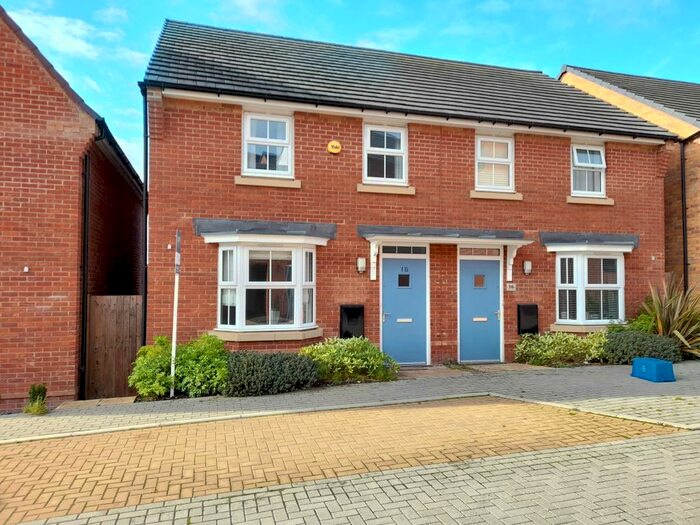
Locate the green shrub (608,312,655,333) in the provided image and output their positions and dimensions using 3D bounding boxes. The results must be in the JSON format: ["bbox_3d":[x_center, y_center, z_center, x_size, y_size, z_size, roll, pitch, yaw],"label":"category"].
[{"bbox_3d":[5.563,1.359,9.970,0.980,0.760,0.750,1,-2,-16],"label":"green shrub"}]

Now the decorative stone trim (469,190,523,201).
[{"bbox_3d":[2.846,-1.298,9.847,1.148,0.134,0.139,1,-2,-15],"label":"decorative stone trim"}]

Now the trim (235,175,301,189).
[{"bbox_3d":[-1.400,-1.366,8.679,1.128,0.139,0.139,1,-2,-15],"label":"trim"}]

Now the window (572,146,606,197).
[{"bbox_3d":[4.955,-1.881,10.463,0.865,1.085,0.150,1,-2,-16],"label":"window"}]

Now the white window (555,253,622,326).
[{"bbox_3d":[4.976,0.531,10.163,1.670,1.430,0.420,1,-2,-16],"label":"white window"}]

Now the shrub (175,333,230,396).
[{"bbox_3d":[-2.259,1.561,7.727,0.785,0.895,0.736,1,-2,-15],"label":"shrub"}]

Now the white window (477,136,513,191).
[{"bbox_3d":[2.846,-1.927,9.910,0.860,1.090,0.100,1,-2,-16],"label":"white window"}]

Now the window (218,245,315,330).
[{"bbox_3d":[-1.346,0.418,8.381,1.670,1.430,0.420,1,-2,-16],"label":"window"}]

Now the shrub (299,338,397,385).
[{"bbox_3d":[-0.016,1.597,8.360,1.611,0.736,0.766,1,-2,-15],"label":"shrub"}]

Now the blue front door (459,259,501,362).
[{"bbox_3d":[2.513,0.931,9.756,0.870,1.930,0.070,1,-2,-16],"label":"blue front door"}]

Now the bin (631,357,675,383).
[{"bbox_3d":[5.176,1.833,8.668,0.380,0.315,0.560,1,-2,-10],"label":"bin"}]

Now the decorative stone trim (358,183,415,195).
[{"bbox_3d":[0.652,-1.321,9.219,1.120,0.140,0.130,1,-2,-16],"label":"decorative stone trim"}]

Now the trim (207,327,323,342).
[{"bbox_3d":[-1.345,1.198,8.360,1.919,0.149,0.428,1,-2,-15],"label":"trim"}]

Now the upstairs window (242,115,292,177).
[{"bbox_3d":[-1.402,-2.008,8.712,0.885,1.120,0.100,1,-2,-16],"label":"upstairs window"}]

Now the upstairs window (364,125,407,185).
[{"bbox_3d":[0.665,-1.959,9.293,0.885,1.104,0.099,1,-2,-15],"label":"upstairs window"}]

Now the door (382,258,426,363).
[{"bbox_3d":[1.012,0.896,9.333,0.870,1.930,0.070,1,-2,-16],"label":"door"}]

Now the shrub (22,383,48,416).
[{"bbox_3d":[-4.604,2.007,7.410,0.310,0.420,0.270,1,-2,-16],"label":"shrub"}]

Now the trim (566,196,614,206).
[{"bbox_3d":[4.930,-1.257,10.425,1.140,0.140,0.130,1,-2,-16],"label":"trim"}]

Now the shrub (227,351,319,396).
[{"bbox_3d":[-1.204,1.697,7.894,1.422,0.626,0.666,1,-2,-15],"label":"shrub"}]

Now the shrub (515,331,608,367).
[{"bbox_3d":[3.952,1.600,9.475,1.819,0.656,0.726,1,-2,-15],"label":"shrub"}]

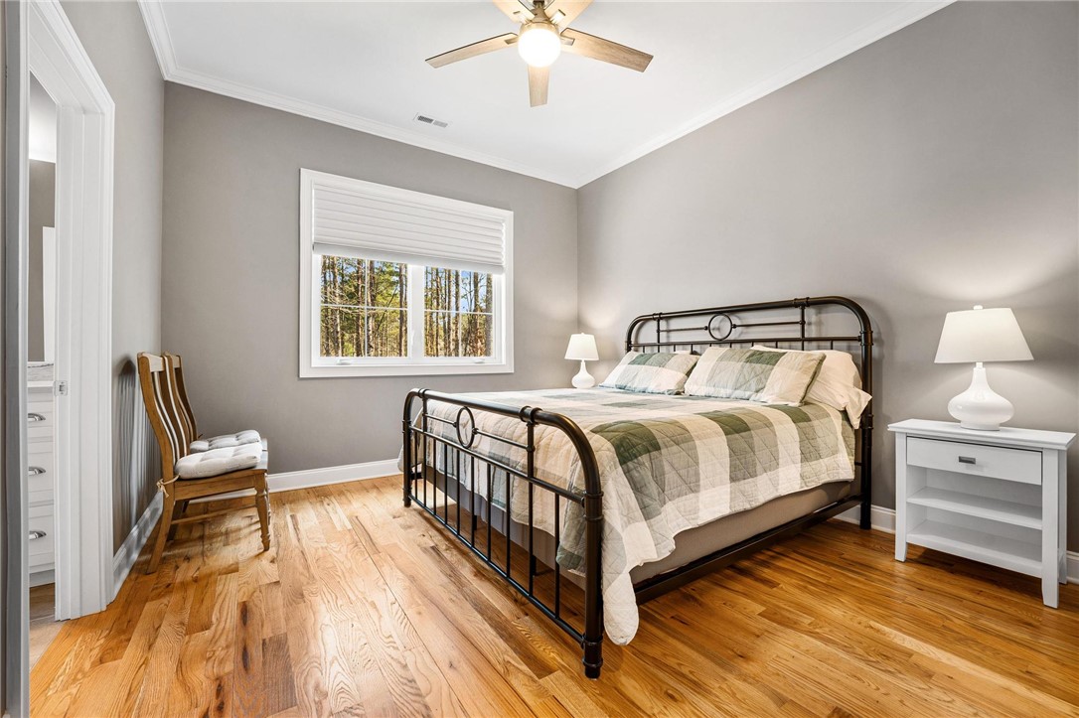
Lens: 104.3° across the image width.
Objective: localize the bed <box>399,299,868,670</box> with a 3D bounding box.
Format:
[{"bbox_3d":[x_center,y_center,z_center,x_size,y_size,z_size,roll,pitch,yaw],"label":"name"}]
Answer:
[{"bbox_3d":[0.543,0.320,2.743,2.224,1.424,1.974,0,0,-34],"label":"bed"}]

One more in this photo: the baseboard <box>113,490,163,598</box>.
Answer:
[{"bbox_3d":[-2.220,0.963,2.354,0.022,0.140,1.314,0,0,-34],"label":"baseboard"}]

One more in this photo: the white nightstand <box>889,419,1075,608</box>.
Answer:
[{"bbox_3d":[2.141,0.690,2.054,0.404,0.685,0.580,0,0,-35],"label":"white nightstand"}]

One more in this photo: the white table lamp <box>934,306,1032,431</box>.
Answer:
[{"bbox_3d":[2.178,0.043,2.066,0.342,0.610,0.342,0,0,-35],"label":"white table lamp"}]

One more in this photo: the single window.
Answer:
[{"bbox_3d":[-1.096,-0.682,3.860,1.917,1.668,0.100,0,0,-32],"label":"single window"}]

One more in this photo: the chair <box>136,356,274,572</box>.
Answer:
[{"bbox_3d":[-1.821,0.504,2.327,0.523,1.056,0.492,0,0,-32],"label":"chair"}]

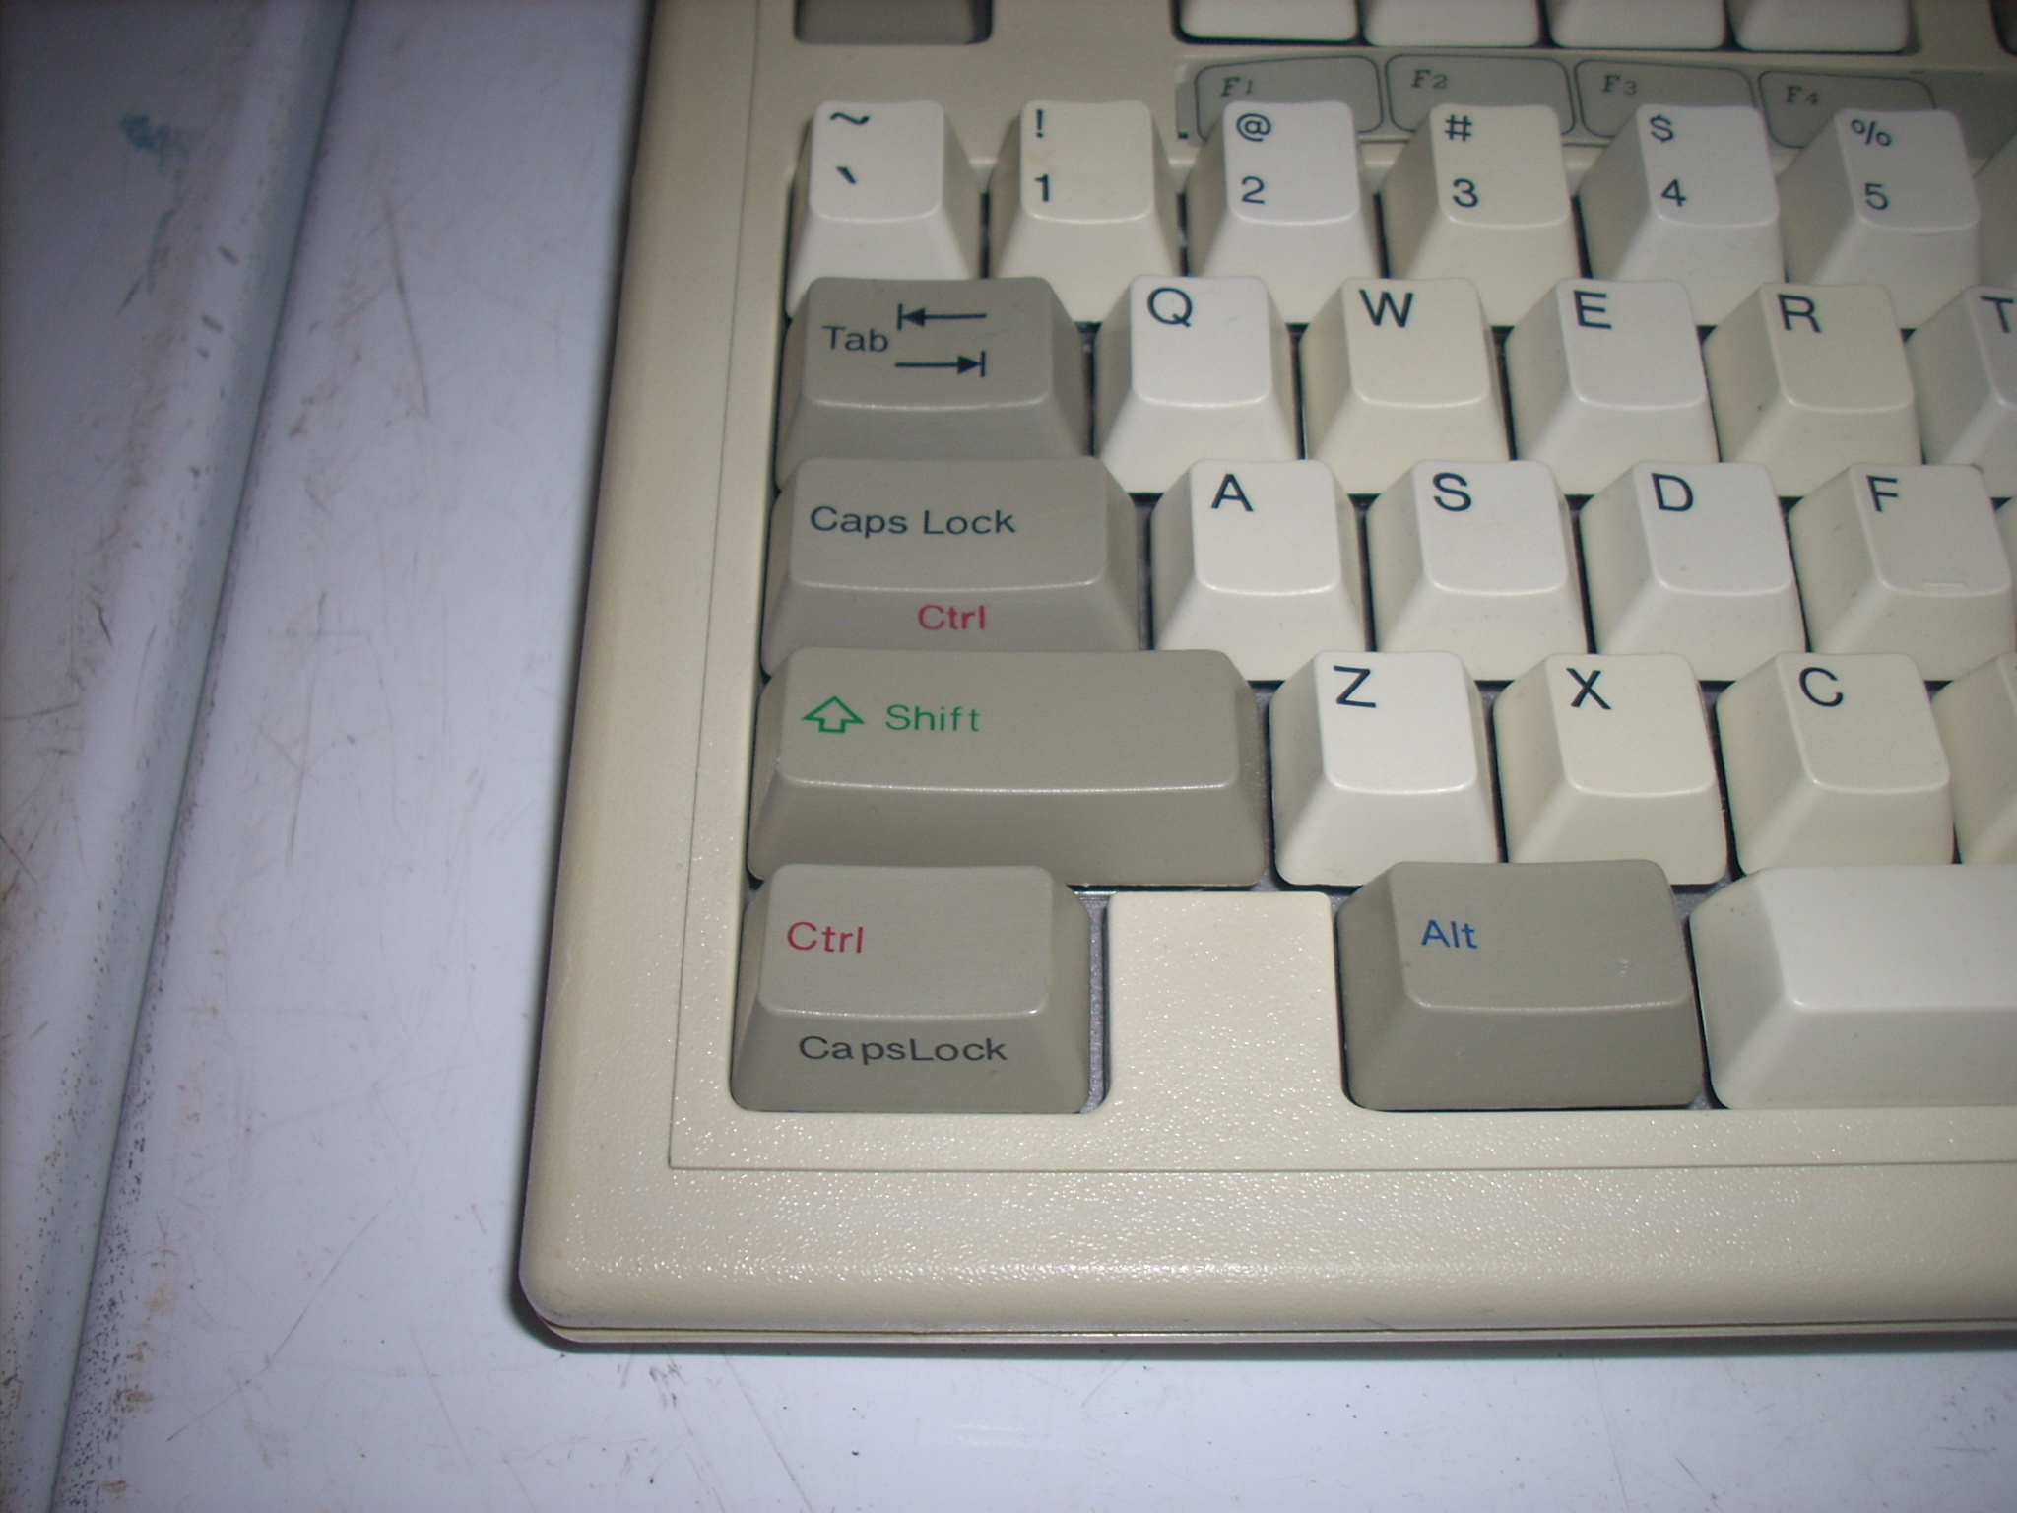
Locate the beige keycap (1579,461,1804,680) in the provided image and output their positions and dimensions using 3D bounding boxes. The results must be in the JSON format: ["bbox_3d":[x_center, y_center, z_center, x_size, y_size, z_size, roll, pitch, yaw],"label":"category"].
[{"bbox_3d":[0.060,-0.017,0.185,0.018,0.009,0.018,0,63,0],"label":"beige keycap"}]

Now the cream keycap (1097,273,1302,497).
[{"bbox_3d":[0.017,-0.033,0.191,0.018,0.009,0.018,0,63,1],"label":"cream keycap"}]

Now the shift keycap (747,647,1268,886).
[{"bbox_3d":[0.000,0.000,0.176,0.042,0.010,0.018,0,63,0],"label":"shift keycap"}]

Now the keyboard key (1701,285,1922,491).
[{"bbox_3d":[0.074,-0.034,0.194,0.018,0.010,0.018,0,63,0],"label":"keyboard key"}]

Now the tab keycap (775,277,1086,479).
[{"bbox_3d":[-0.007,-0.034,0.193,0.028,0.010,0.018,0,63,0],"label":"tab keycap"}]

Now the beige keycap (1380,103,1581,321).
[{"bbox_3d":[0.045,-0.050,0.198,0.018,0.012,0.018,0,63,1],"label":"beige keycap"}]

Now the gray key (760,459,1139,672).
[{"bbox_3d":[-0.005,-0.017,0.183,0.032,0.009,0.018,0,63,1],"label":"gray key"}]

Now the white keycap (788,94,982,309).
[{"bbox_3d":[-0.011,-0.051,0.201,0.018,0.011,0.018,0,63,0],"label":"white keycap"}]

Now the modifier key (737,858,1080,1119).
[{"bbox_3d":[-0.007,0.017,0.165,0.028,0.009,0.018,0,63,1],"label":"modifier key"}]

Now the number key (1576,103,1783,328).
[{"bbox_3d":[0.065,-0.051,0.201,0.018,0.011,0.018,0,63,0],"label":"number key"}]

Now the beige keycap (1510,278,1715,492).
[{"bbox_3d":[0.054,-0.033,0.190,0.018,0.009,0.018,0,63,1],"label":"beige keycap"}]

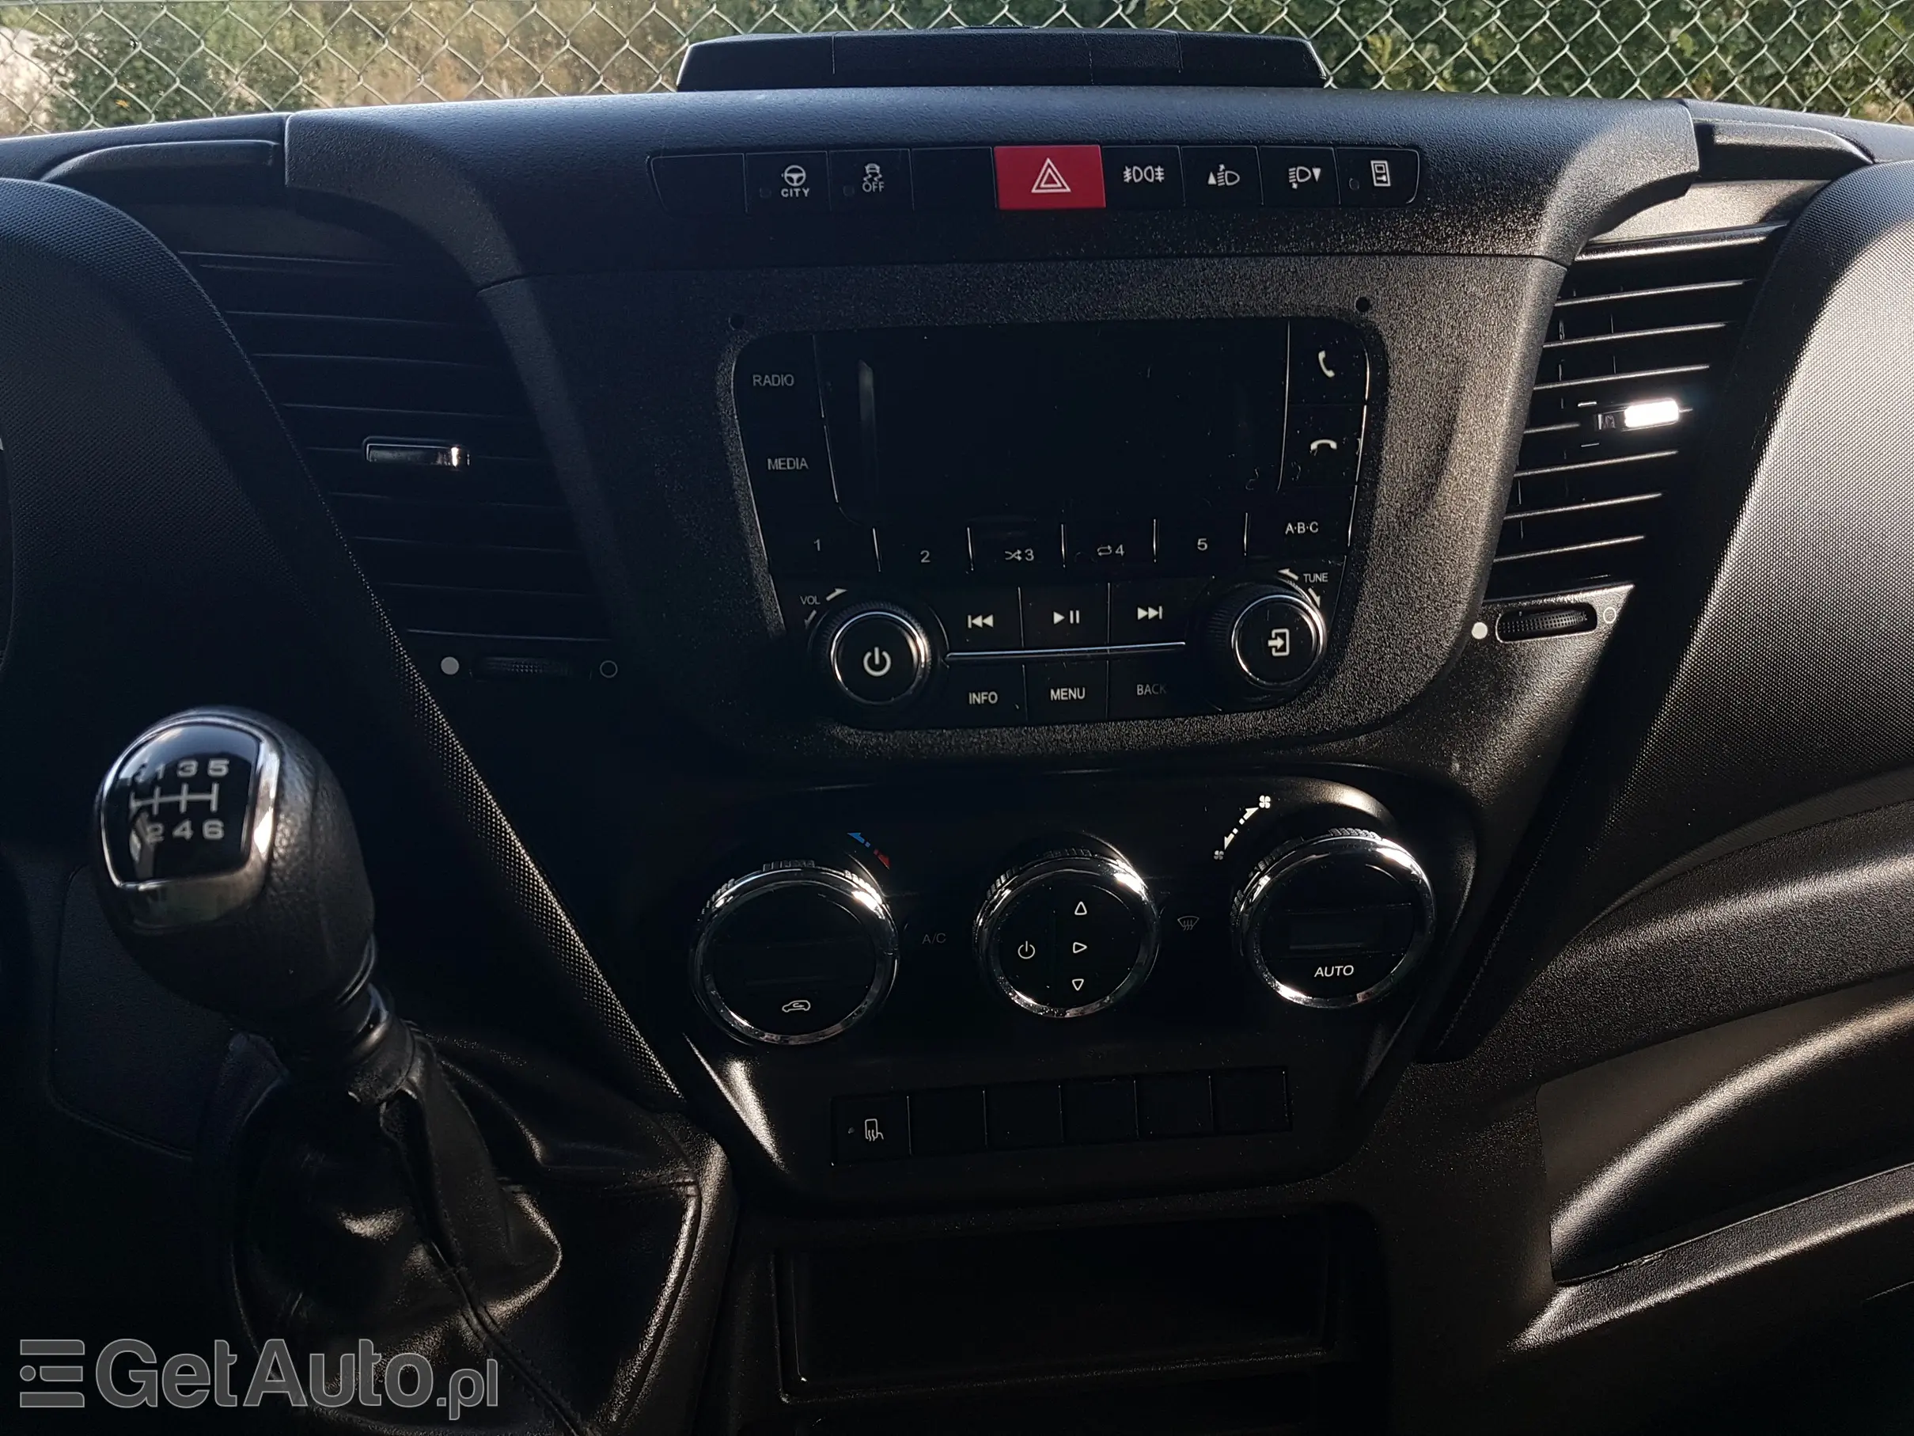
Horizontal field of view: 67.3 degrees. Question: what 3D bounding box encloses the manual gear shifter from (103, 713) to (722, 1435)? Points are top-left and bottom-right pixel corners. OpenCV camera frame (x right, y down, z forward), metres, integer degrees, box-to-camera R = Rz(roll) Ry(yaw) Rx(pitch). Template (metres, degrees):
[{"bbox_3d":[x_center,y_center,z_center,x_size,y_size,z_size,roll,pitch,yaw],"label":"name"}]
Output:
[{"bbox_3d":[-0.162,0.091,0.395,0.154,0.244,0.112,-3,34,-4],"label":"manual gear shifter"}]

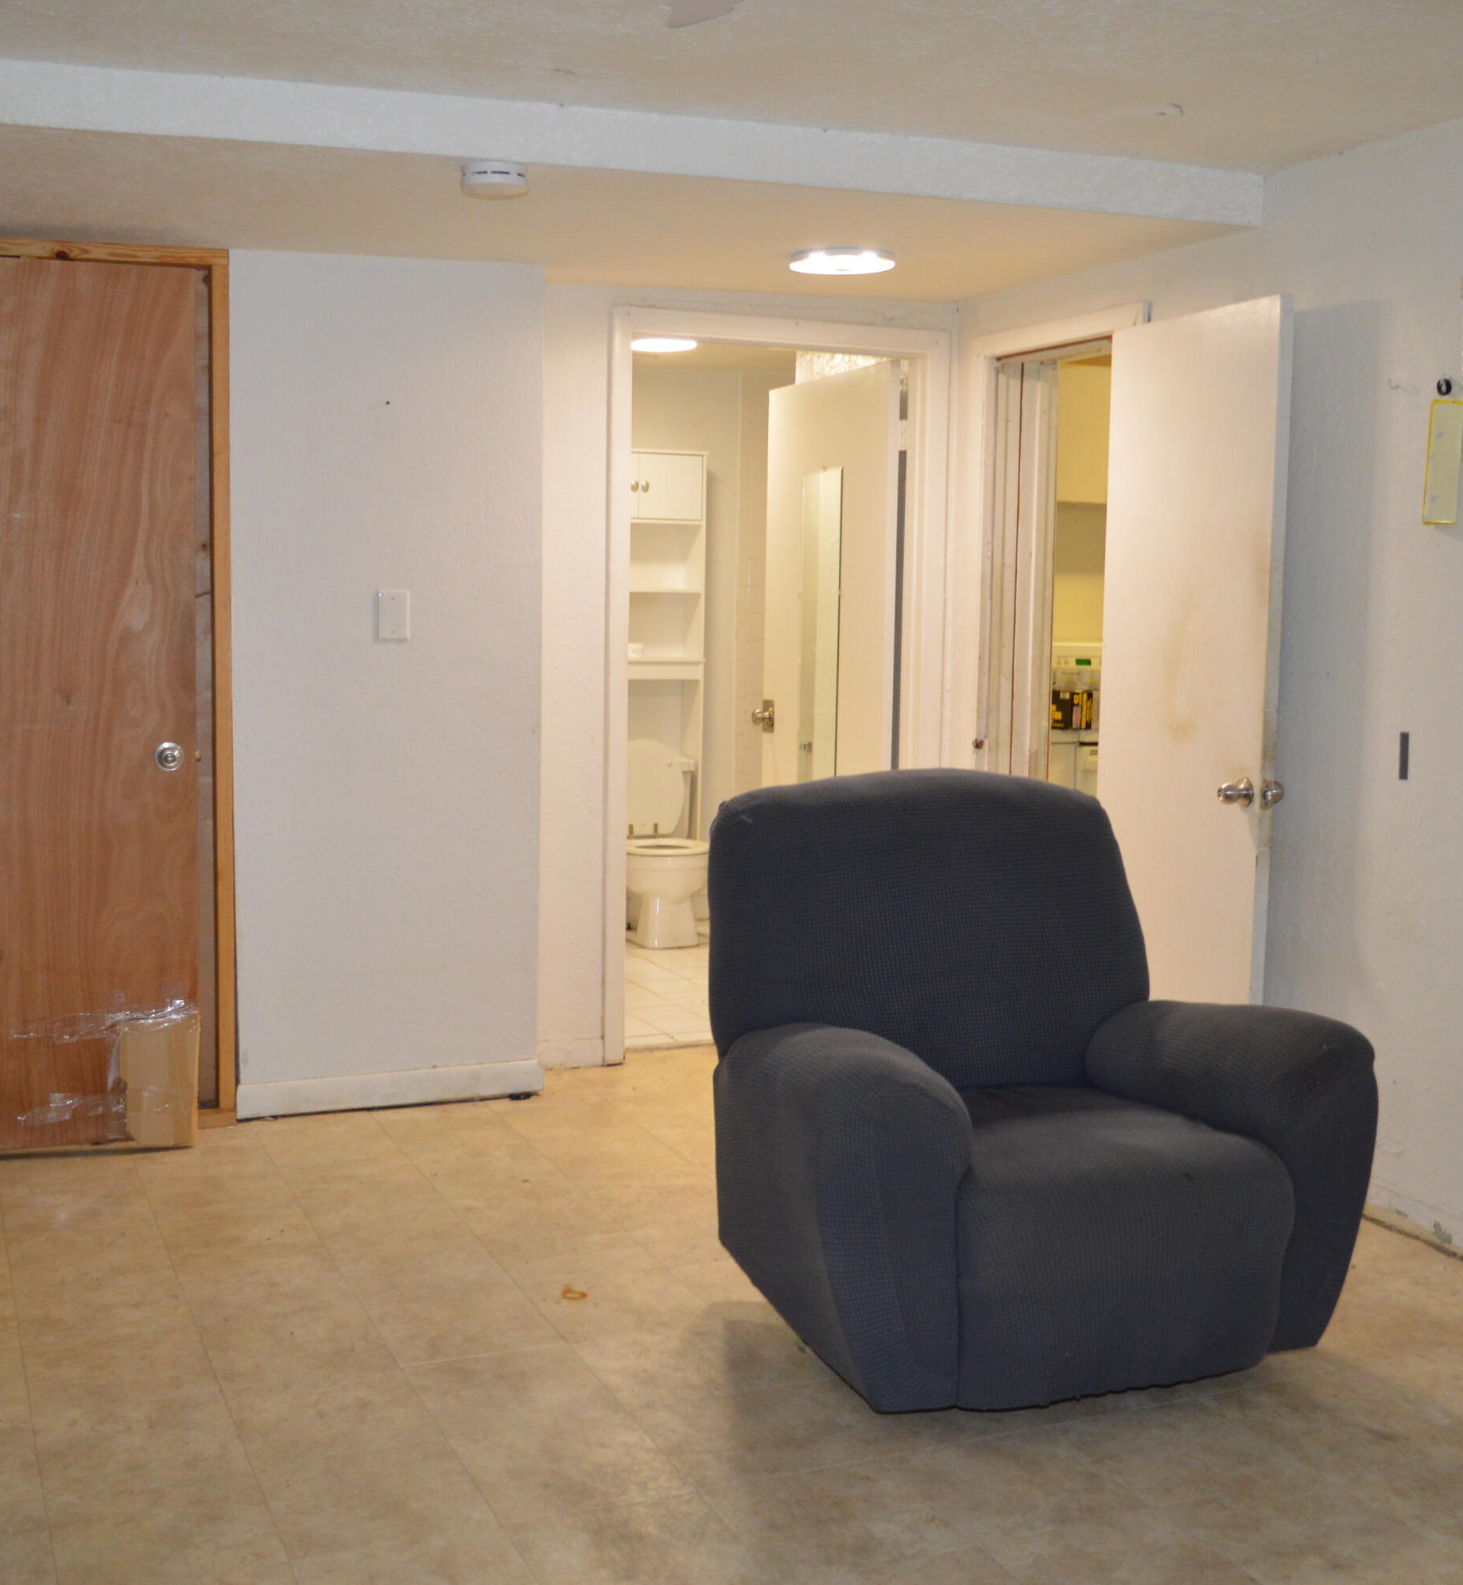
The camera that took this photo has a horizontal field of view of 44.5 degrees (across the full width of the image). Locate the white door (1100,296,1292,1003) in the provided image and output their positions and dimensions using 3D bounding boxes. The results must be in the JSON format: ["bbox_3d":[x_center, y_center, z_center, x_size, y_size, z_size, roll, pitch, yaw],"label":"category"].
[{"bbox_3d":[1.082,-0.134,4.276,0.035,2.000,0.645,-1,7,-21],"label":"white door"}]

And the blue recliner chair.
[{"bbox_3d":[0.530,0.480,3.347,0.980,0.990,0.910,-1,7,-18],"label":"blue recliner chair"}]

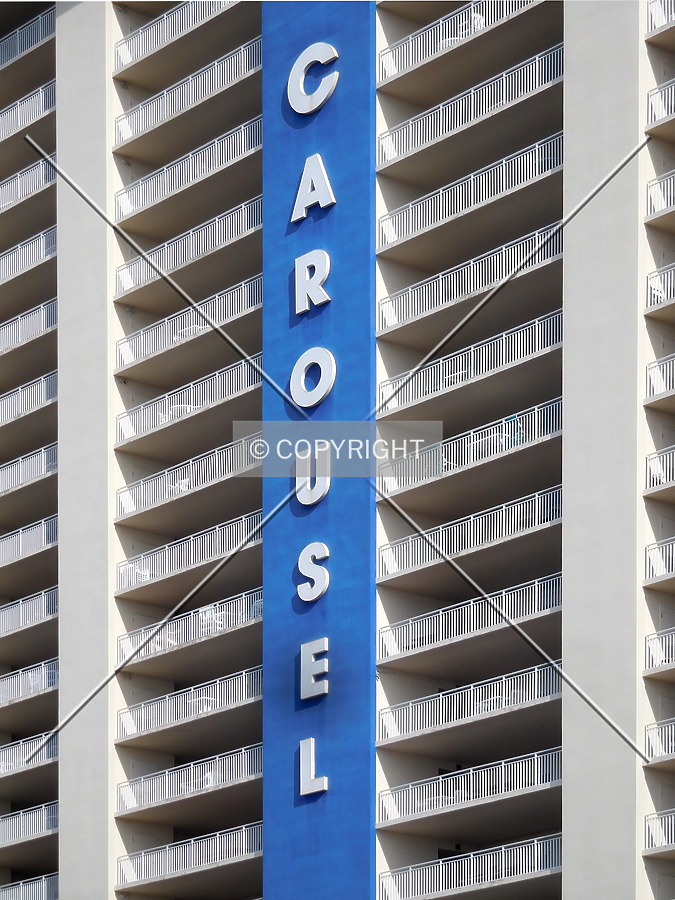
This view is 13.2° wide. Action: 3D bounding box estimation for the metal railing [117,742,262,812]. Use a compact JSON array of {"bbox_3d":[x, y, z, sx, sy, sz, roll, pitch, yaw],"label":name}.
[{"bbox_3d":[-5.214,11.726,103.804,0.120,1.050,9.037,14,-23,-37],"label":"metal railing"}]

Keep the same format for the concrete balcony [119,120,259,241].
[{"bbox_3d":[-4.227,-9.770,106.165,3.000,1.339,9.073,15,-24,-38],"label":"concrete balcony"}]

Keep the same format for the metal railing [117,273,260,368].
[{"bbox_3d":[-5.273,-4.607,104.786,0.100,1.070,8.915,15,-24,-38],"label":"metal railing"}]

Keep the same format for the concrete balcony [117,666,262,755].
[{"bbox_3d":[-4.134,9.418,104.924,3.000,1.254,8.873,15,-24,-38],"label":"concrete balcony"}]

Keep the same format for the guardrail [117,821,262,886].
[{"bbox_3d":[-5.214,14.417,103.804,0.120,1.050,9.037,14,-23,-37],"label":"guardrail"}]

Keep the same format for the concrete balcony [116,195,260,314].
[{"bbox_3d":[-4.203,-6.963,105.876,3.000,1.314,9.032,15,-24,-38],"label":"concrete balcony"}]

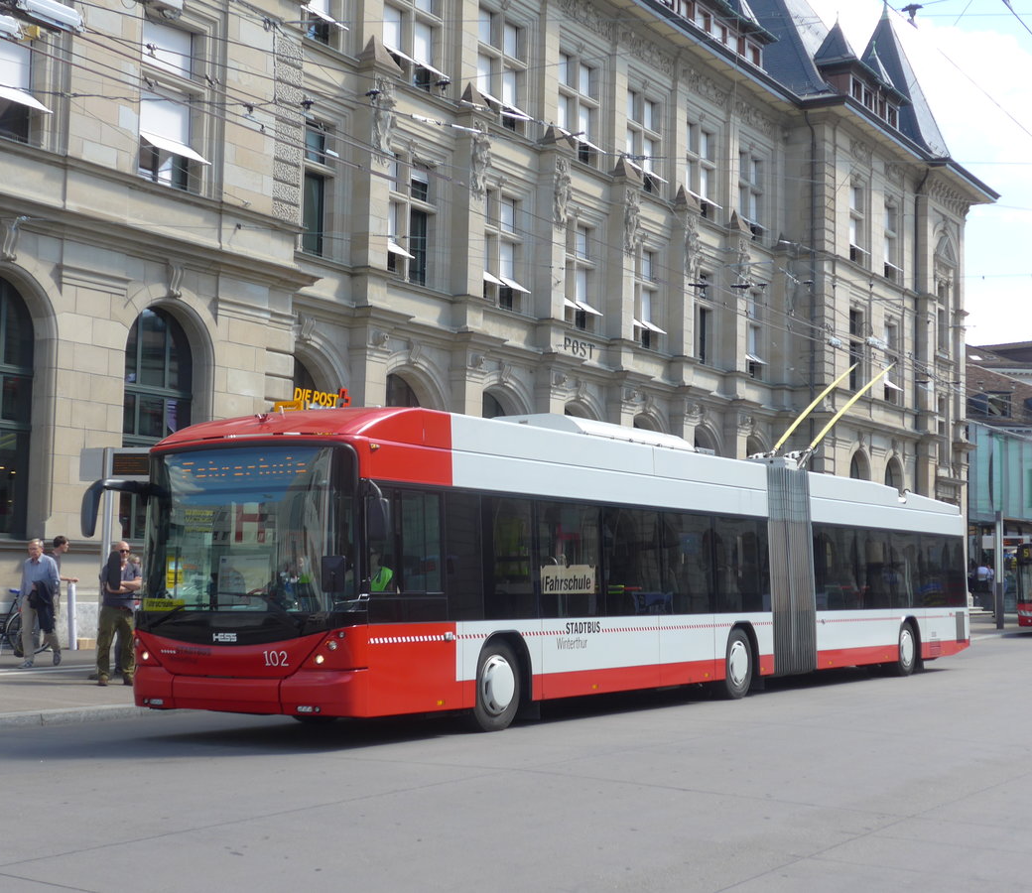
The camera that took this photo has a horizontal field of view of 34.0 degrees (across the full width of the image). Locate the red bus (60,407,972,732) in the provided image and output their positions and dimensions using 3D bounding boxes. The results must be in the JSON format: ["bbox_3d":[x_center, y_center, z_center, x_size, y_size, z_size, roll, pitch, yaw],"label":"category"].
[{"bbox_3d":[2.159,1.550,22.335,2.620,3.300,18.200,-2,-5,31],"label":"red bus"}]

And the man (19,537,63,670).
[{"bbox_3d":[-6.358,2.100,22.500,0.530,1.740,0.620,-1,-5,28],"label":"man"}]

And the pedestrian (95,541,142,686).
[{"bbox_3d":[-4.704,1.978,20.000,0.540,1.730,0.400,2,-5,-14],"label":"pedestrian"}]

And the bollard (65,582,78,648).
[{"bbox_3d":[-7.000,2.678,26.600,0.150,1.080,0.150,-2,-5,31],"label":"bollard"}]

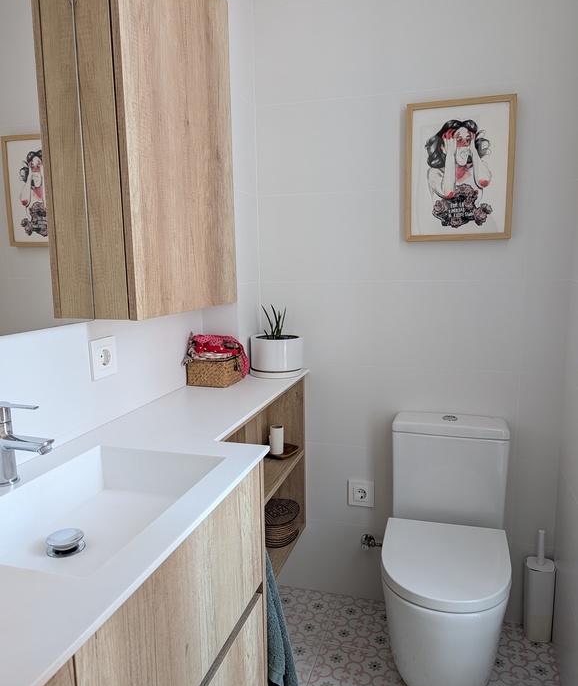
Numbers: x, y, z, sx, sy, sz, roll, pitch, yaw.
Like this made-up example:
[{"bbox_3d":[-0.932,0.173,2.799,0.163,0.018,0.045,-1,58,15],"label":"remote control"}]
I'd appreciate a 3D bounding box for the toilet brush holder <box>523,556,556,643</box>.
[{"bbox_3d":[0.843,0.869,1.798,0.092,0.265,0.088,2,9,17],"label":"toilet brush holder"}]

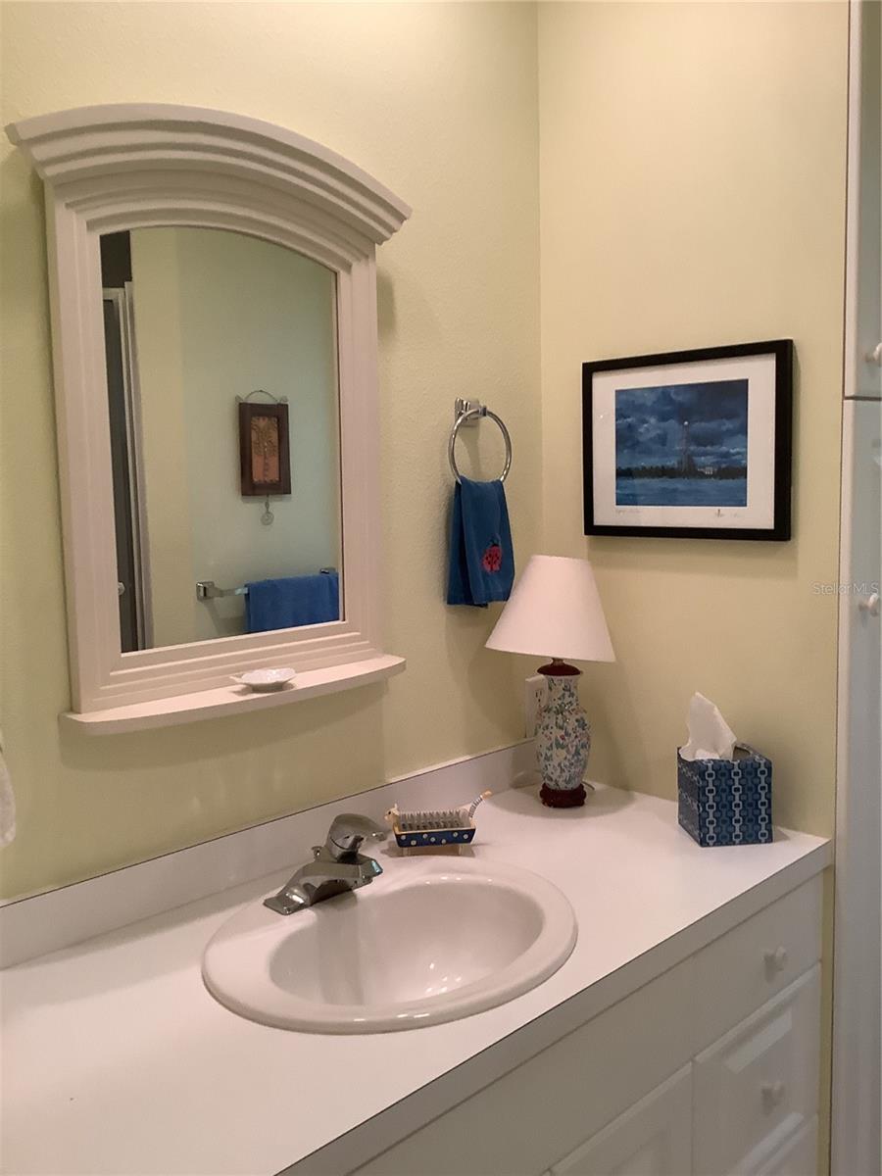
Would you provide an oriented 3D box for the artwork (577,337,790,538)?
[{"bbox_3d":[0.398,-0.235,1.744,0.383,0.304,0.020,5,9,44],"label":"artwork"}]

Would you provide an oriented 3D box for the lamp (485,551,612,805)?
[{"bbox_3d":[0.189,0.164,1.821,0.215,0.425,0.215,-1,6,0],"label":"lamp"}]

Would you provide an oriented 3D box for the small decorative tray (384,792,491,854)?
[{"bbox_3d":[-0.003,0.360,1.637,0.154,0.083,0.075,-2,6,-7],"label":"small decorative tray"}]

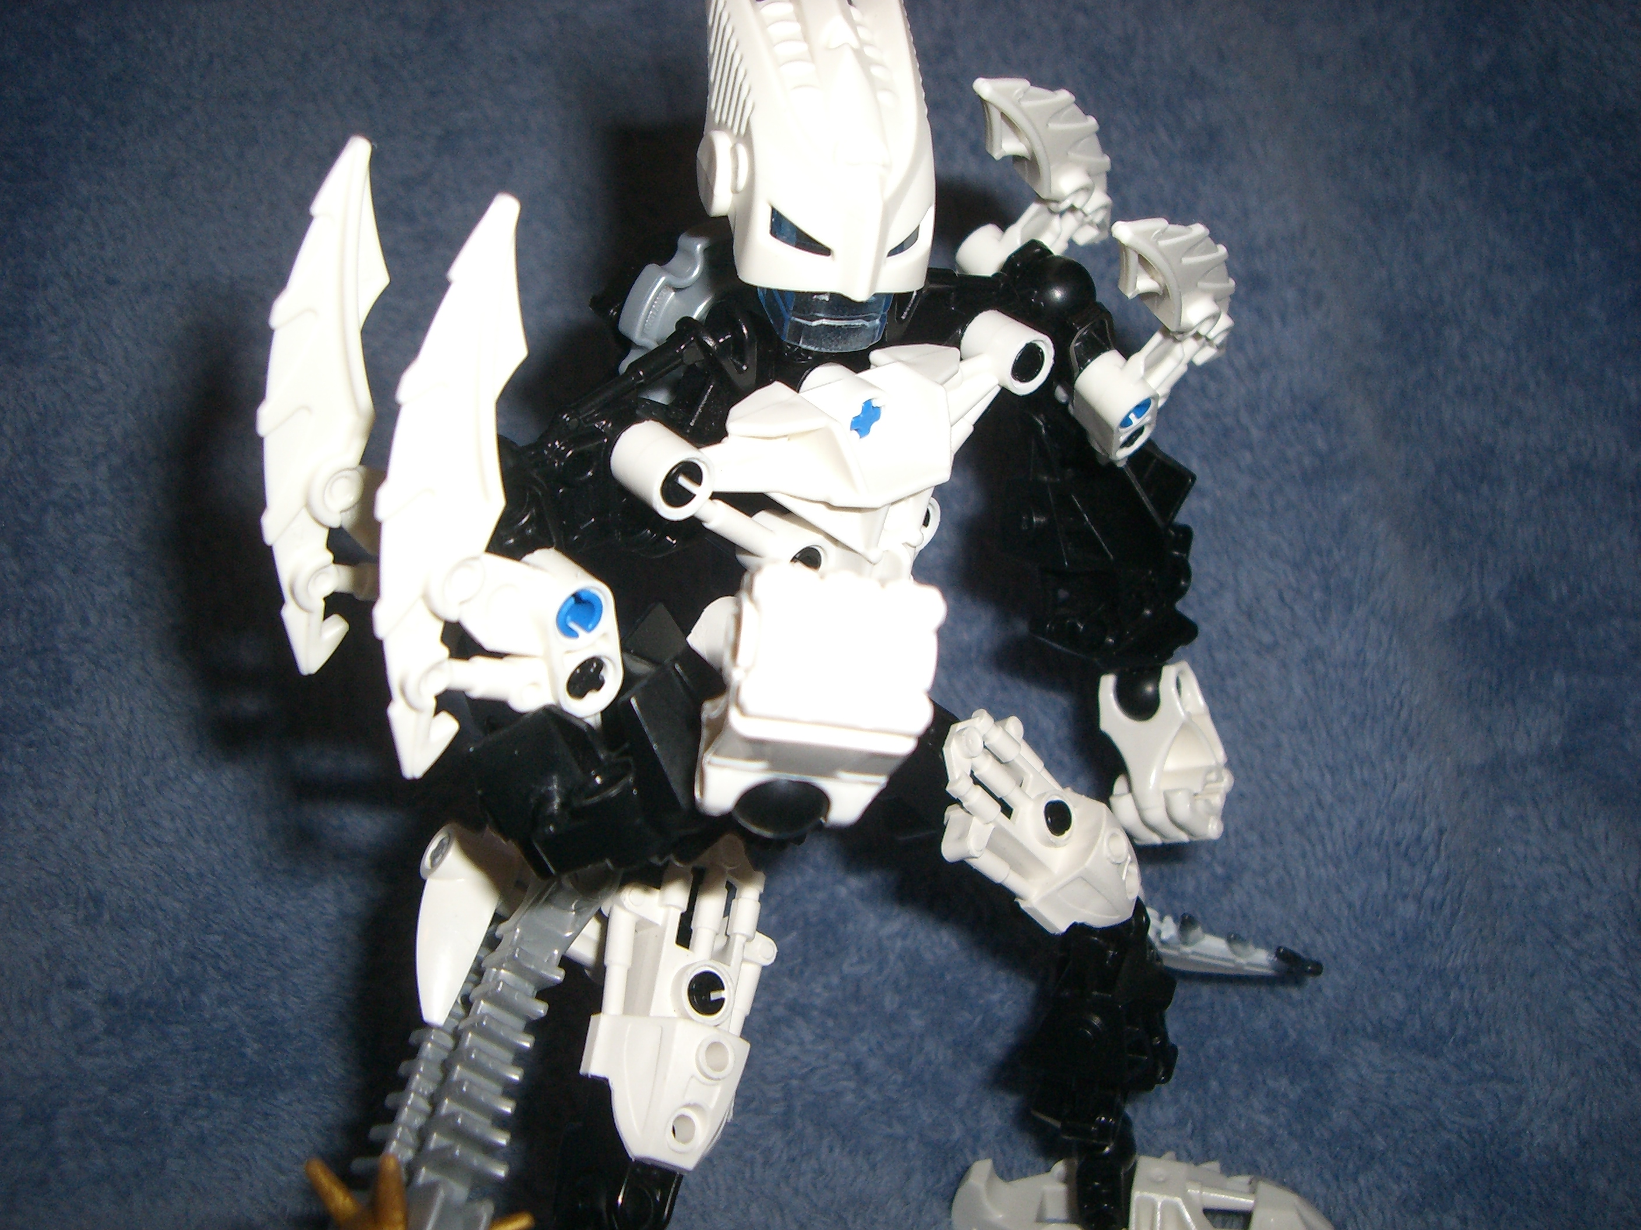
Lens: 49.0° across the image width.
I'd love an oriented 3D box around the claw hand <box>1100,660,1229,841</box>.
[{"bbox_3d":[0.069,0.027,0.356,0.018,0.033,0.019,-3,8,37],"label":"claw hand"}]

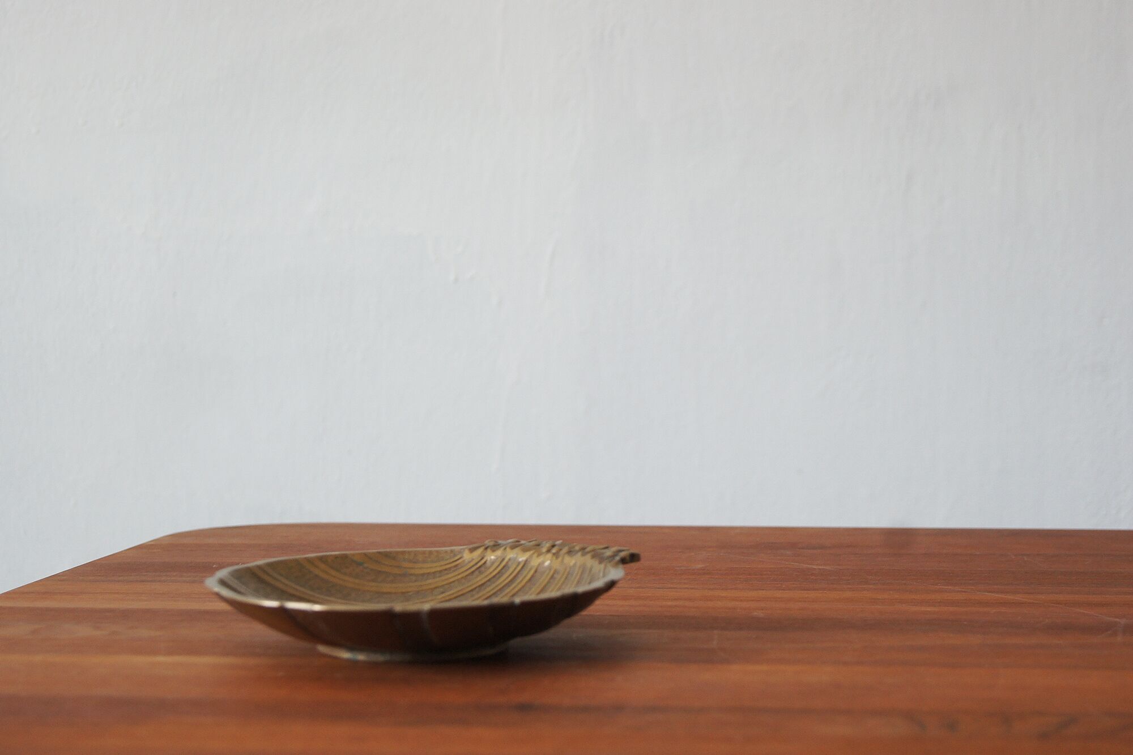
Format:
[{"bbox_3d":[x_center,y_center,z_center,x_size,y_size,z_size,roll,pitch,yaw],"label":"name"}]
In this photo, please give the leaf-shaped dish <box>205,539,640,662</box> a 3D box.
[{"bbox_3d":[-0.052,0.085,0.868,0.157,0.032,0.190,1,2,25],"label":"leaf-shaped dish"}]

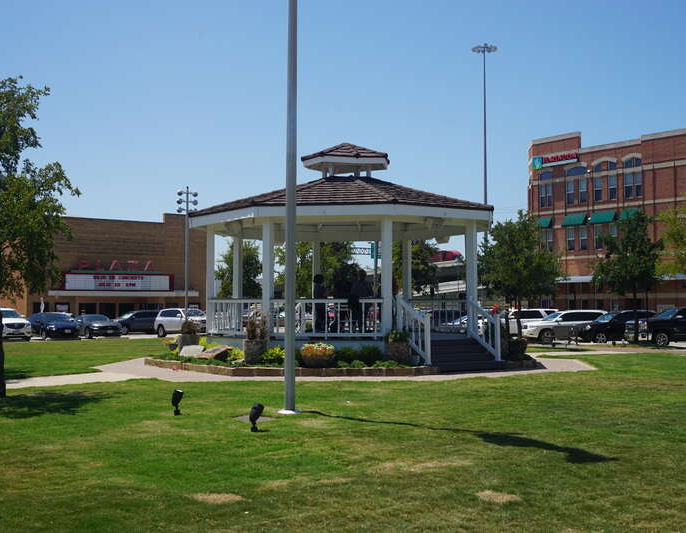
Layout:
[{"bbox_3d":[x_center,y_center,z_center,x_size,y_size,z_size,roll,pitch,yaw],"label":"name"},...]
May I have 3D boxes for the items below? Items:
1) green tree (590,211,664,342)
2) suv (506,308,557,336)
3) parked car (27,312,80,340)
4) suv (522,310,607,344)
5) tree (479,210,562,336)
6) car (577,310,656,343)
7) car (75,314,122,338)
[{"bbox_3d":[13.173,0.496,41.011,3.300,6.160,3.300,0,-2,0],"label":"green tree"},{"bbox_3d":[11.816,3.587,55.902,4.900,1.820,1.920,1,-2,-22],"label":"suv"},{"bbox_3d":[-16.400,3.332,49.908,1.840,1.460,4.800,2,-3,-35],"label":"parked car"},{"bbox_3d":[12.200,3.277,49.409,4.850,1.830,1.930,1,-2,-23],"label":"suv"},{"bbox_3d":[8.938,0.468,45.015,4.000,6.610,4.000,0,-2,0],"label":"tree"},{"bbox_3d":[14.720,3.308,47.907,4.750,1.650,1.880,1,-2,-22],"label":"car"},{"bbox_3d":[-14.800,3.550,52.901,1.880,1.400,4.750,2,-3,-35],"label":"car"}]

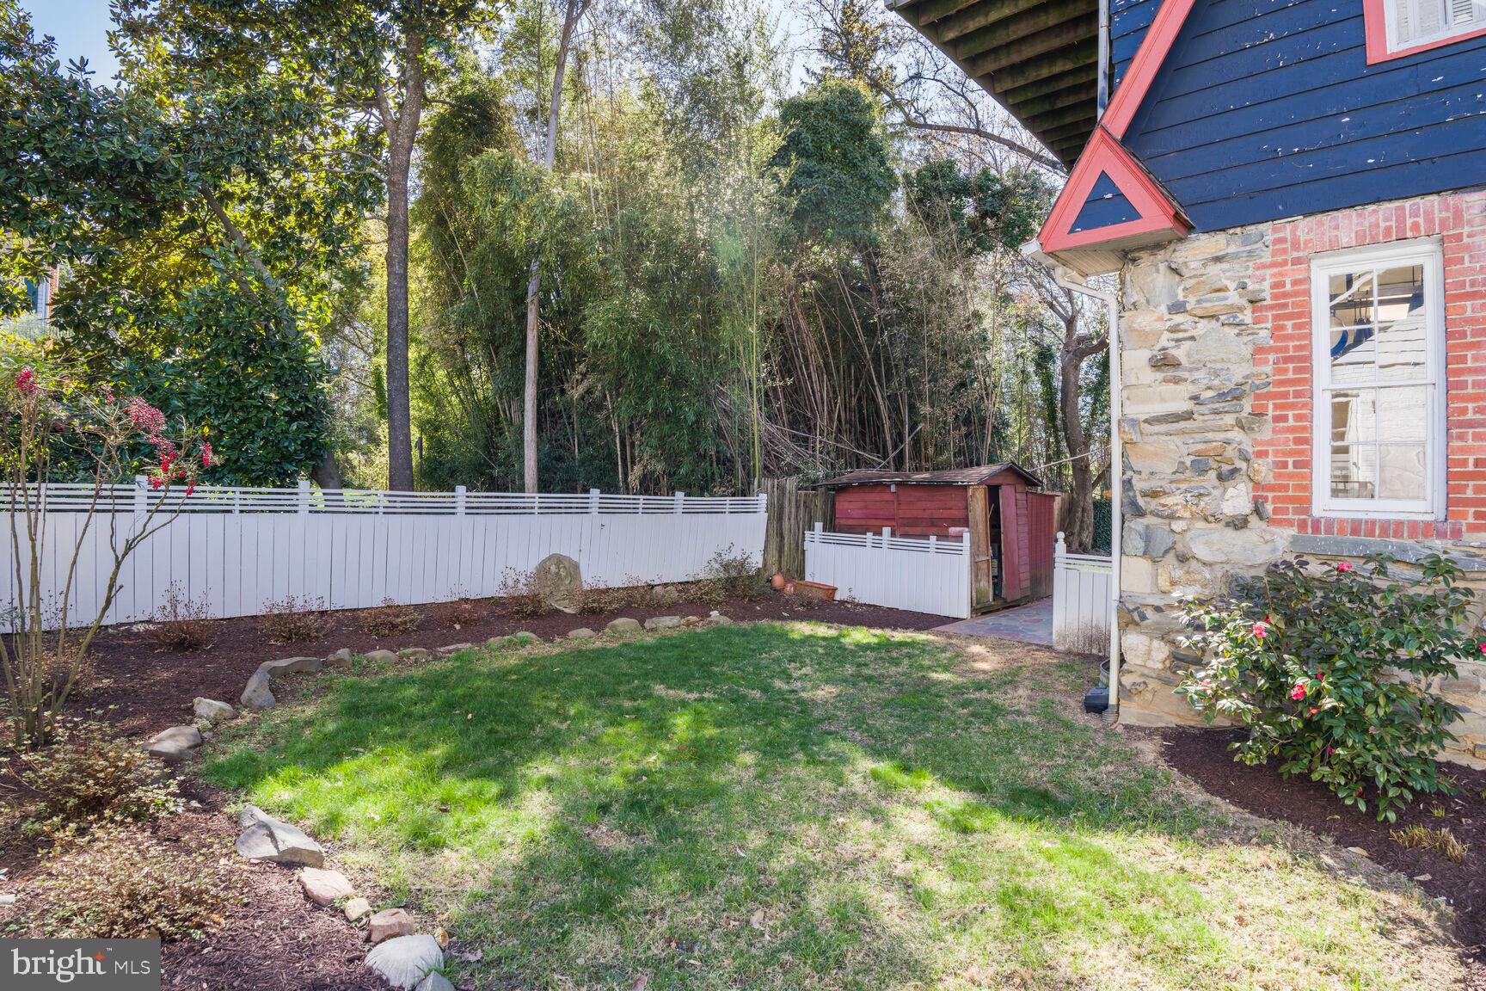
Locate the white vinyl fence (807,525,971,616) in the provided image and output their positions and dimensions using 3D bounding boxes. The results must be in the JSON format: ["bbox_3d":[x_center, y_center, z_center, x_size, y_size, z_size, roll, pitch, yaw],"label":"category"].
[{"bbox_3d":[1.919,1.002,9.254,2.565,1.124,0.100,1,2,37],"label":"white vinyl fence"}]

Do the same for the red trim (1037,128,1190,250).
[{"bbox_3d":[2.618,-2.184,4.685,0.837,0.795,0.297,1,2,38],"label":"red trim"}]

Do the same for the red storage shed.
[{"bbox_3d":[3.201,0.551,10.494,2.438,2.078,2.968,2,2,44],"label":"red storage shed"}]

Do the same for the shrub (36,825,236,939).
[{"bbox_3d":[-2.258,1.330,2.470,0.636,0.265,0.615,0,2,0],"label":"shrub"}]

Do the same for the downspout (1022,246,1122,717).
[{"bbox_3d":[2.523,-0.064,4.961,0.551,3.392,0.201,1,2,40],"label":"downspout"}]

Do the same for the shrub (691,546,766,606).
[{"bbox_3d":[-0.212,1.124,9.911,1.113,0.763,1.007,0,2,0],"label":"shrub"}]

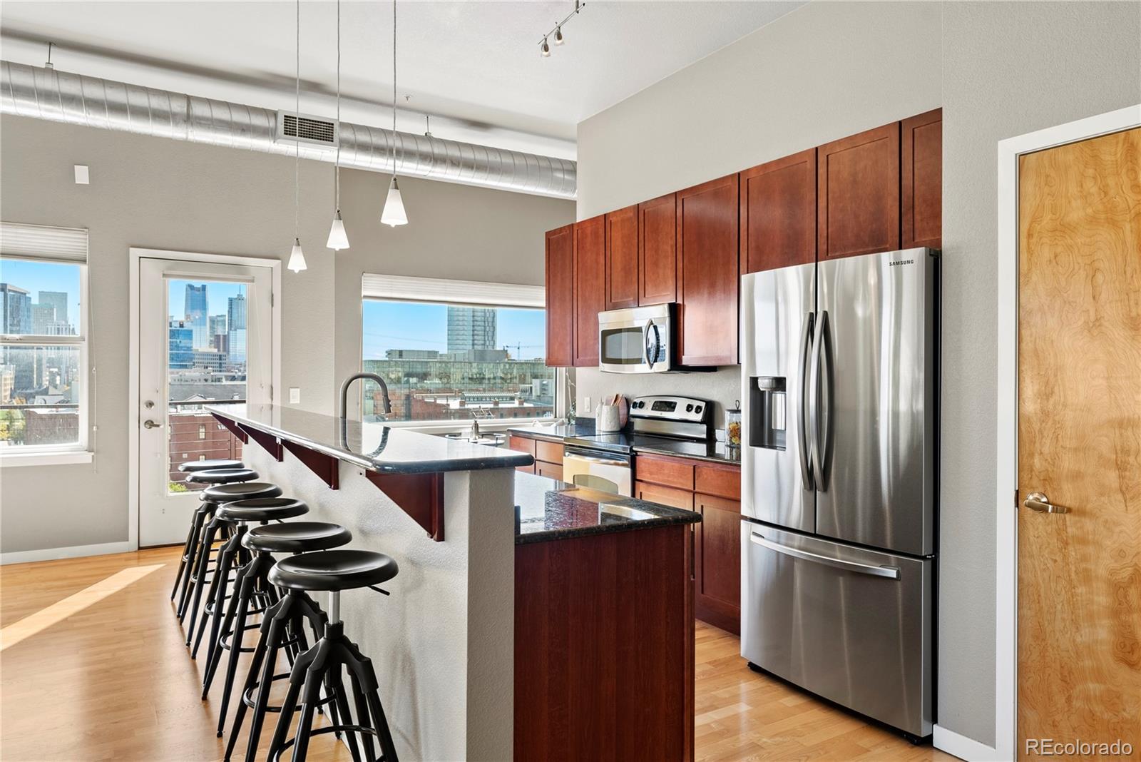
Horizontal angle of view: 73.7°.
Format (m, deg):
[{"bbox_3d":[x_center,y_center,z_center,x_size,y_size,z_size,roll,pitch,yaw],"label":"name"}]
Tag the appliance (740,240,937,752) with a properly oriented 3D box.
[{"bbox_3d":[1.312,0.417,3.284,0.775,1.785,0.908,0,1,-32],"label":"appliance"}]

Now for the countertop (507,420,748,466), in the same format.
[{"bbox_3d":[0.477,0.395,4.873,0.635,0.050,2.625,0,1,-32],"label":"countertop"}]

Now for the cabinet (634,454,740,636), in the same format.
[{"bbox_3d":[0.915,0.861,4.190,0.610,0.878,0.995,0,1,-32],"label":"cabinet"}]

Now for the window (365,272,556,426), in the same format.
[{"bbox_3d":[-1.120,-0.322,8.225,2.320,1.495,0.130,0,1,-32],"label":"window"}]

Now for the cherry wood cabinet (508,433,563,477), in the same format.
[{"bbox_3d":[0.022,0.845,5.631,0.610,0.878,0.845,0,1,-32],"label":"cherry wood cabinet"}]

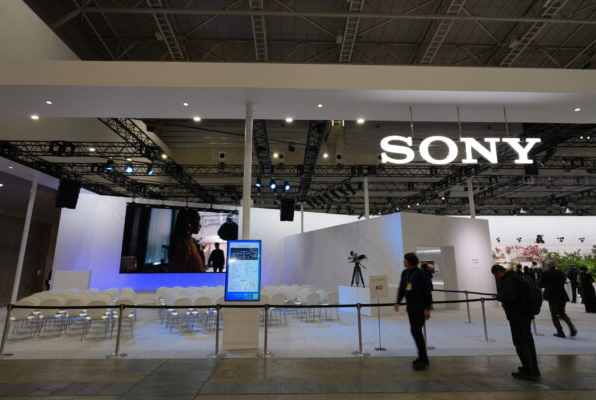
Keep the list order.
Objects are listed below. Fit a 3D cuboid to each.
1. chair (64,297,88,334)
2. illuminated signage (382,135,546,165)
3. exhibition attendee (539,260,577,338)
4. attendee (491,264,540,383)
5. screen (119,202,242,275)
[{"bbox_3d":[-5.187,2.756,7.862,0.520,0.820,0.530,3,-12,-16],"label":"chair"},{"bbox_3d":[3.852,-1.149,7.802,3.839,0.692,0.150,0,-12,-2],"label":"illuminated signage"},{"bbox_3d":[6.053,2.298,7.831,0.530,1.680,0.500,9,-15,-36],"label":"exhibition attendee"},{"bbox_3d":[3.293,1.761,4.976,0.580,1.560,0.500,-5,-13,23],"label":"attendee"},{"bbox_3d":[-6.411,2.257,18.747,6.125,3.633,0.150,5,-13,-23],"label":"screen"}]

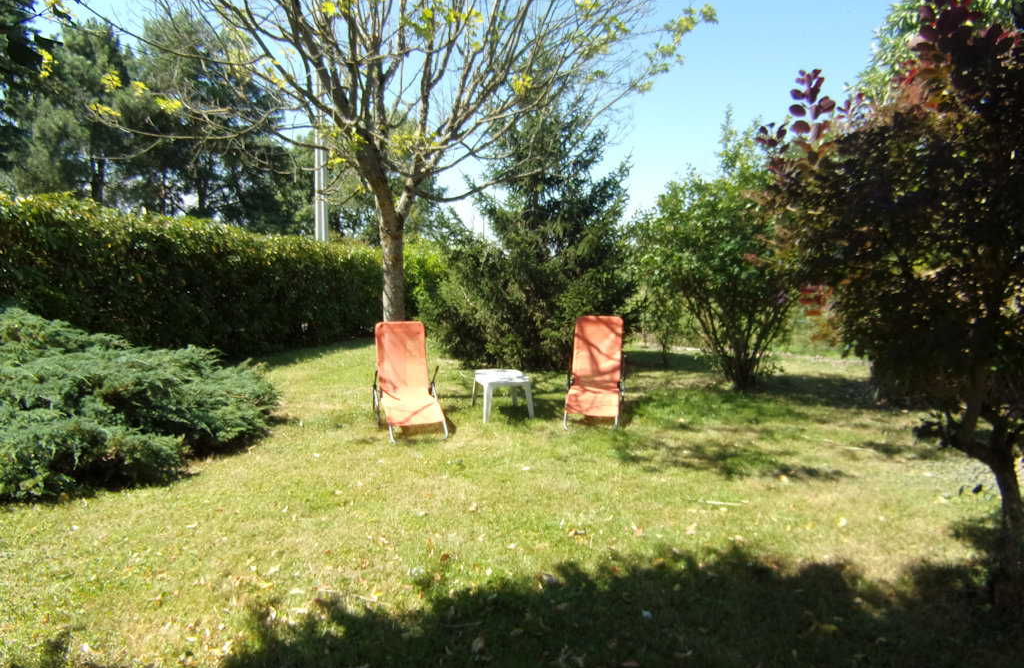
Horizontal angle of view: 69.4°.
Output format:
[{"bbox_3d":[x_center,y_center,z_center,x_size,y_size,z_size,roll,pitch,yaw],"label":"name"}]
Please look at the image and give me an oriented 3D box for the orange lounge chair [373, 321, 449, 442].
[{"bbox_3d":[-0.958,0.408,6.980,0.600,1.030,0.980,-2,5,-18],"label":"orange lounge chair"}]

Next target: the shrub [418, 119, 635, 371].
[{"bbox_3d":[0.258,-1.649,12.303,3.600,4.250,3.400,0,5,0],"label":"shrub"}]

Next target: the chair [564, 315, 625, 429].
[{"bbox_3d":[0.838,0.370,7.421,0.600,1.030,0.980,1,5,11],"label":"chair"}]

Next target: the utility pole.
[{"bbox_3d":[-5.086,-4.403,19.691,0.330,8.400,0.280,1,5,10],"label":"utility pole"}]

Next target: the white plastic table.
[{"bbox_3d":[-0.100,0.653,7.736,0.500,0.410,0.500,-1,5,-16],"label":"white plastic table"}]

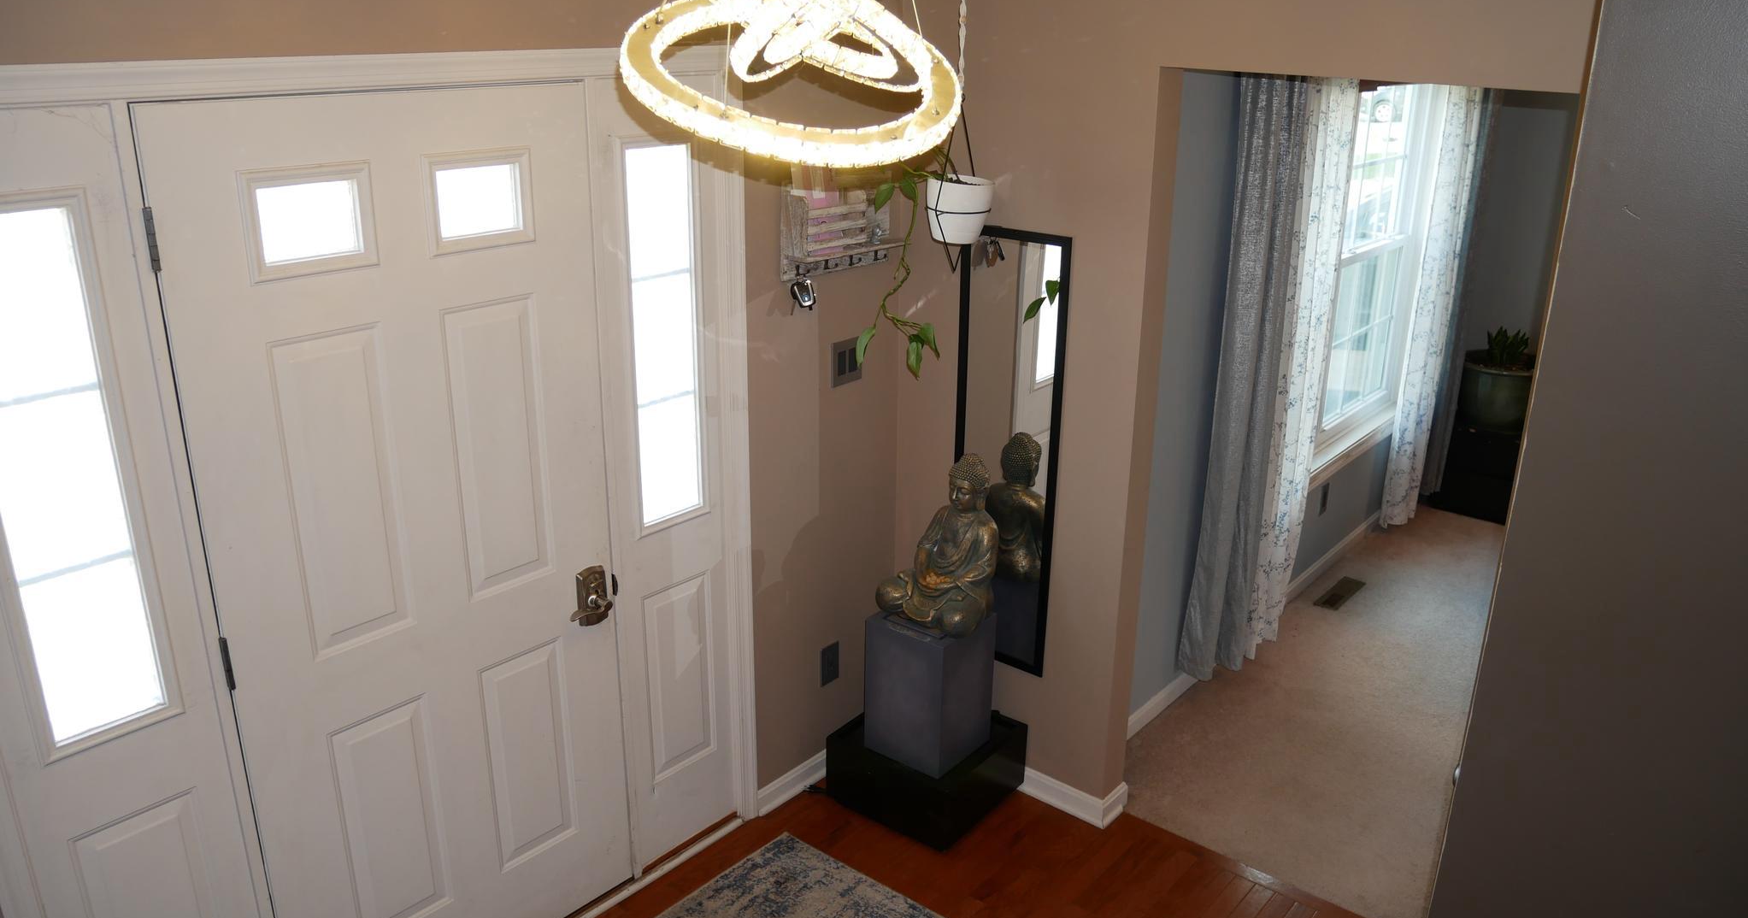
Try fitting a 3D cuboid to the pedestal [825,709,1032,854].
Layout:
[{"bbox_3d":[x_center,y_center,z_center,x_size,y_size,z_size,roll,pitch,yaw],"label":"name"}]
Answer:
[{"bbox_3d":[0.160,0.910,3.646,0.432,0.202,0.425,15,24,36],"label":"pedestal"}]

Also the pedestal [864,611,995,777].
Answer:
[{"bbox_3d":[0.164,0.655,3.547,0.267,0.425,0.265,15,24,36],"label":"pedestal"}]

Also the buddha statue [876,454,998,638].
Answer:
[{"bbox_3d":[0.193,0.231,3.379,0.290,0.490,0.225,15,24,36],"label":"buddha statue"}]

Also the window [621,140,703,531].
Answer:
[{"bbox_3d":[-0.496,-0.281,2.870,0.050,0.910,0.205,16,25,37],"label":"window"}]

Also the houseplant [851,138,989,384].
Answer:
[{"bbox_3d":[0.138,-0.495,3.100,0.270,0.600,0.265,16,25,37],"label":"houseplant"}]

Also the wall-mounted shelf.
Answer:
[{"bbox_3d":[-0.056,-0.612,3.196,0.110,0.250,0.440,16,25,37],"label":"wall-mounted shelf"}]

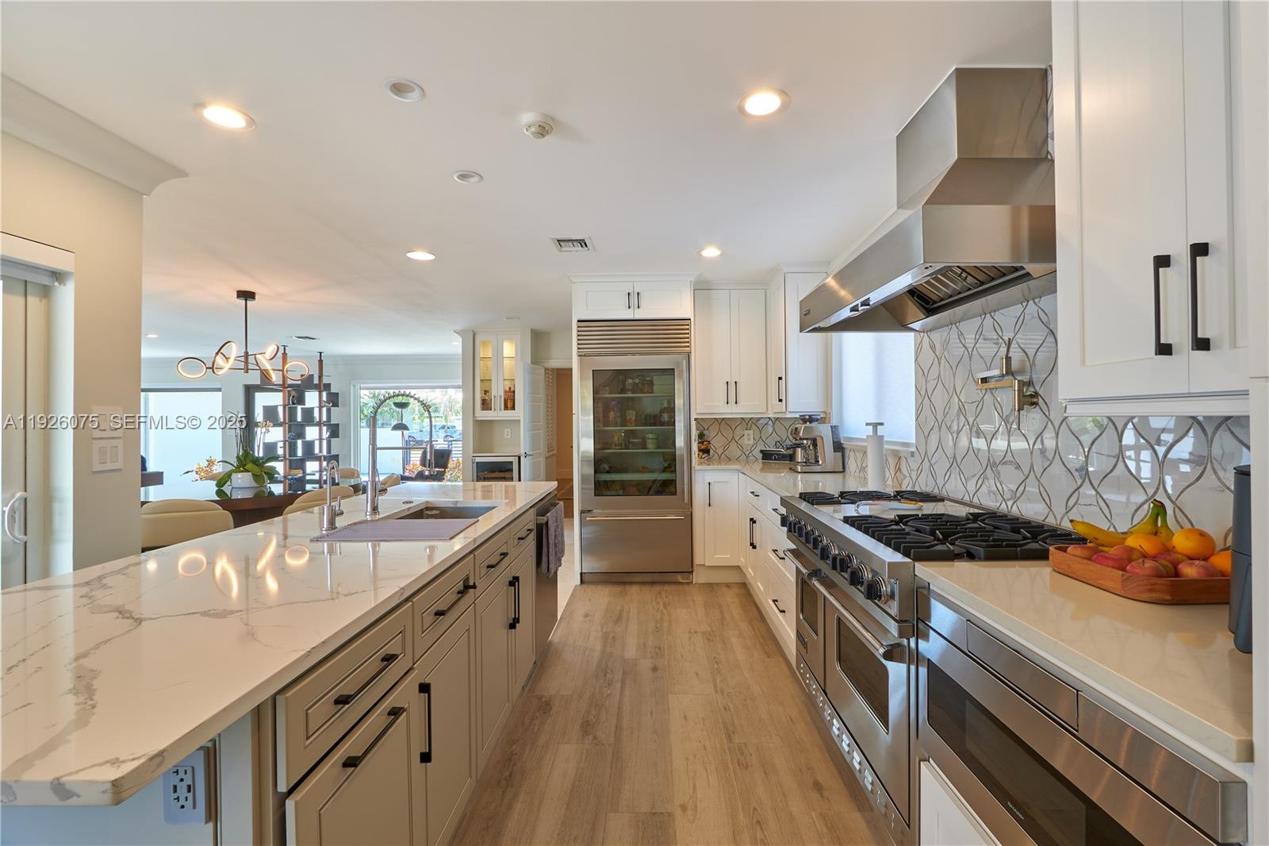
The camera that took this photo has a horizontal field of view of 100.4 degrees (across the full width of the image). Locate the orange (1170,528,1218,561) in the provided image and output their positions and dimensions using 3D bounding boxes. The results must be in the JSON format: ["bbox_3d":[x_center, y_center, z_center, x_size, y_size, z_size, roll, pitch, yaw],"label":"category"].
[{"bbox_3d":[1.345,0.290,1.270,0.077,0.072,0.077,-1,0,2],"label":"orange"}]

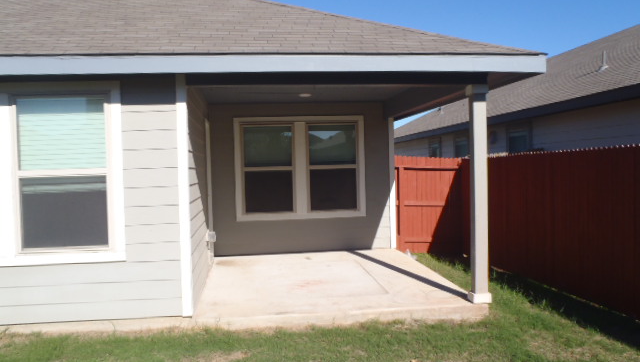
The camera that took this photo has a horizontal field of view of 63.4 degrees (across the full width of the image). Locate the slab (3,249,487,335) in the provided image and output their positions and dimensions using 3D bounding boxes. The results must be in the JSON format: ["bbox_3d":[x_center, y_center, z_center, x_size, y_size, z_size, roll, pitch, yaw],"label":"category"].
[{"bbox_3d":[-0.805,1.311,6.704,4.612,0.132,3.532,-2,2,-7],"label":"slab"}]

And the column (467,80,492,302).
[{"bbox_3d":[1.623,0.131,5.295,0.172,2.207,0.165,-2,2,-7],"label":"column"}]

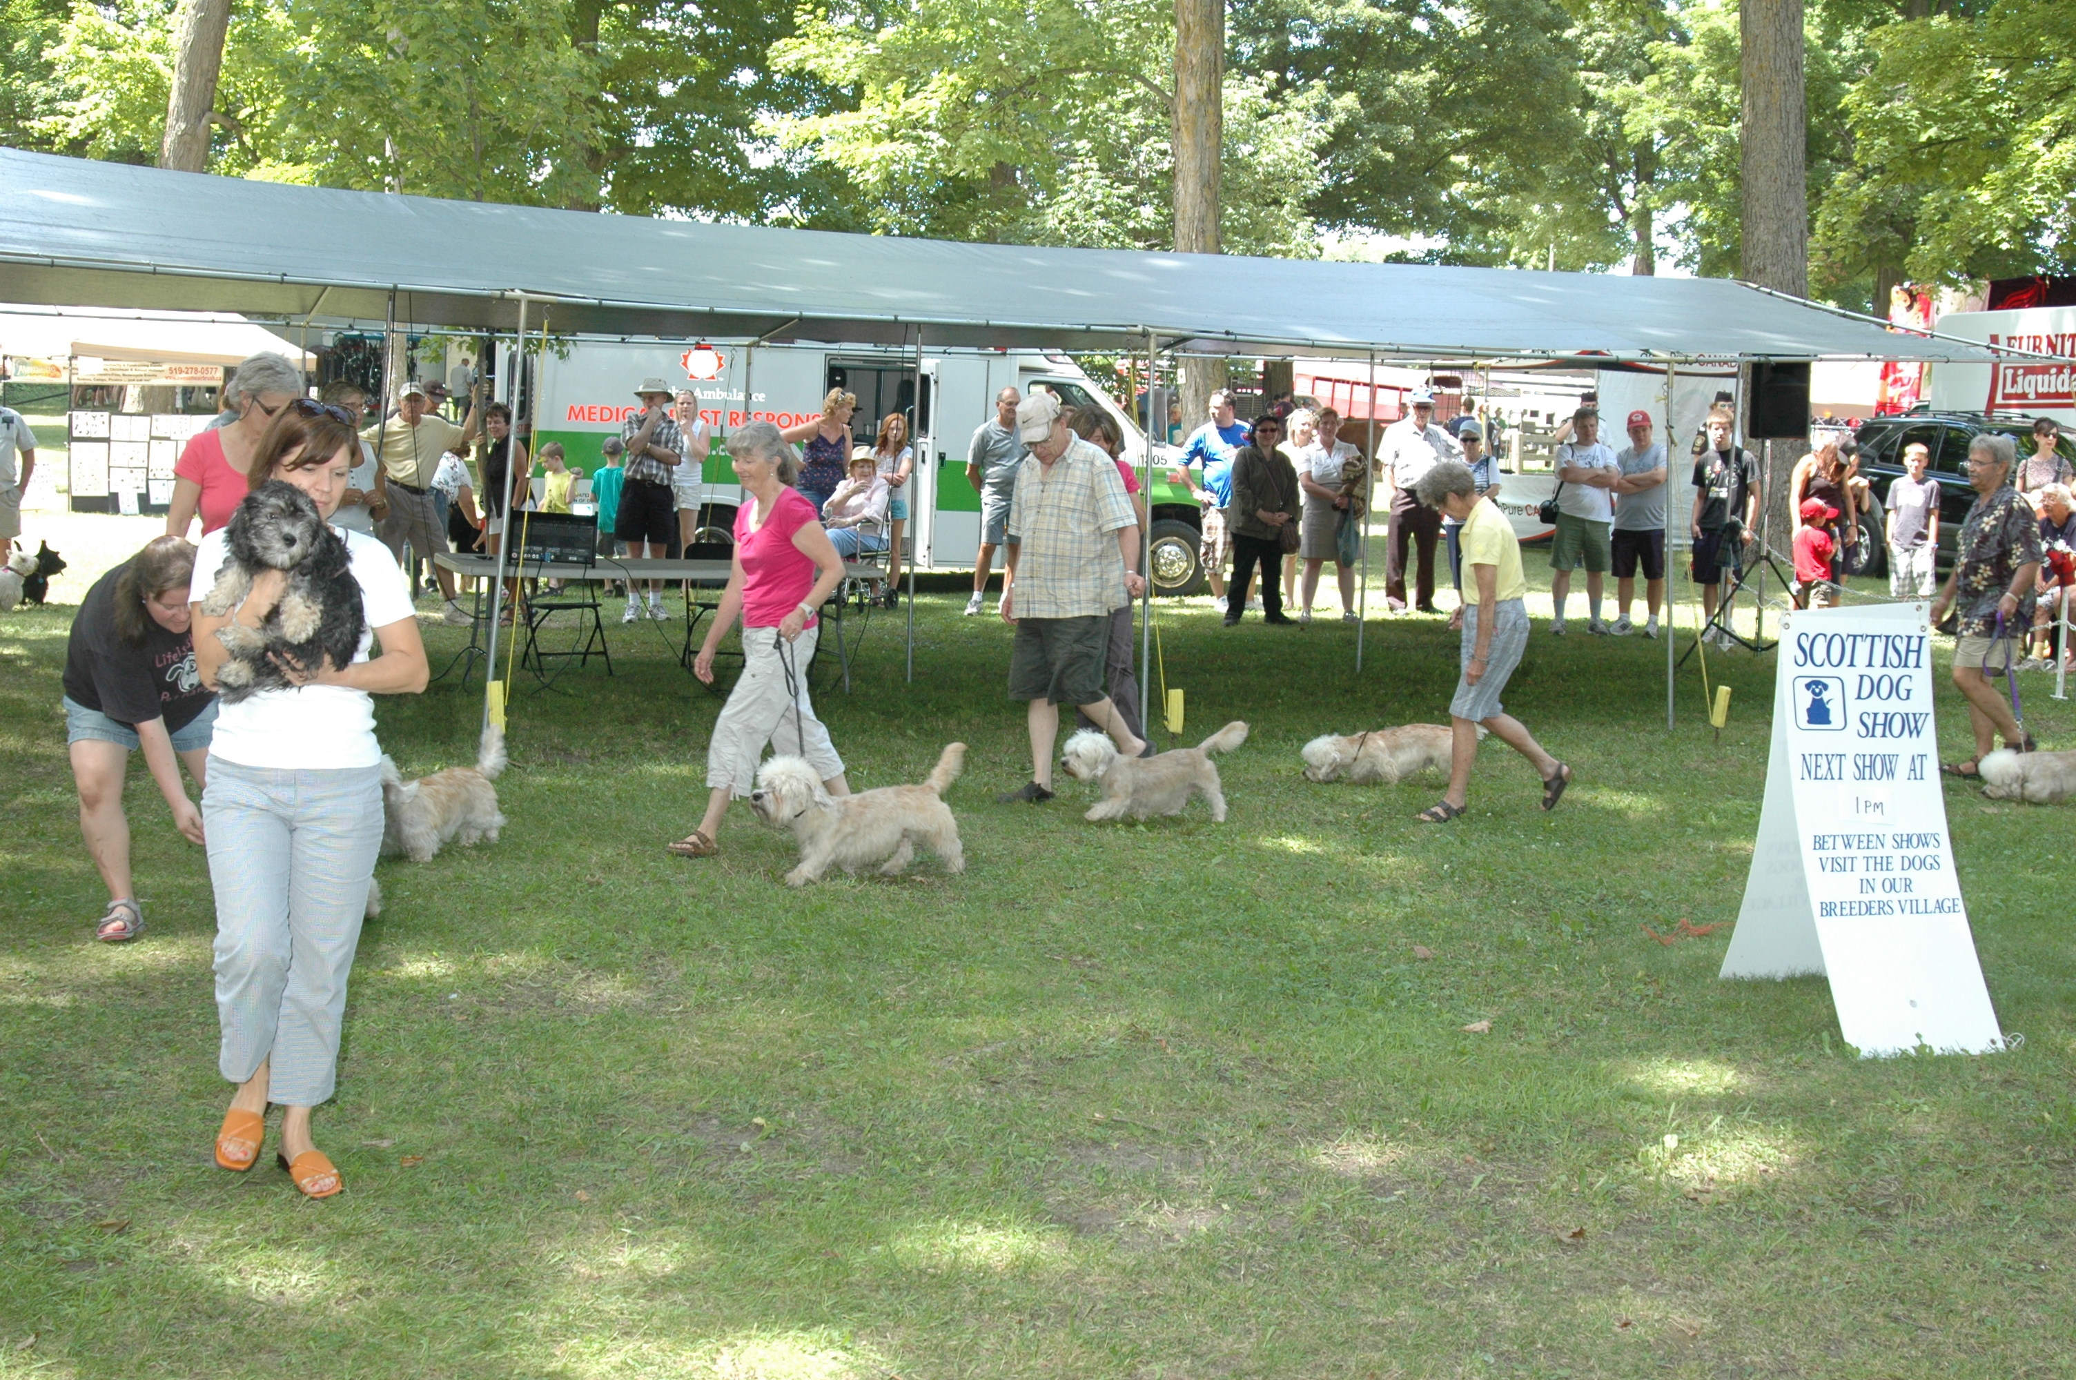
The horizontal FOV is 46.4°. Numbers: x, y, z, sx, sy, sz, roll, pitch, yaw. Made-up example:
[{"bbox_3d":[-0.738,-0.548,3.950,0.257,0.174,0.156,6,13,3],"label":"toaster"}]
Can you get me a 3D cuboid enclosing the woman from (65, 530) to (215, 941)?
[{"bbox_3d":[-2.715,0.135,7.476,0.620,1.200,0.760,-4,9,-38],"label":"woman"}]

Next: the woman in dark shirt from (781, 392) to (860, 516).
[{"bbox_3d":[-1.776,-1.582,19.601,0.600,1.710,0.420,-4,8,-35],"label":"woman in dark shirt"}]

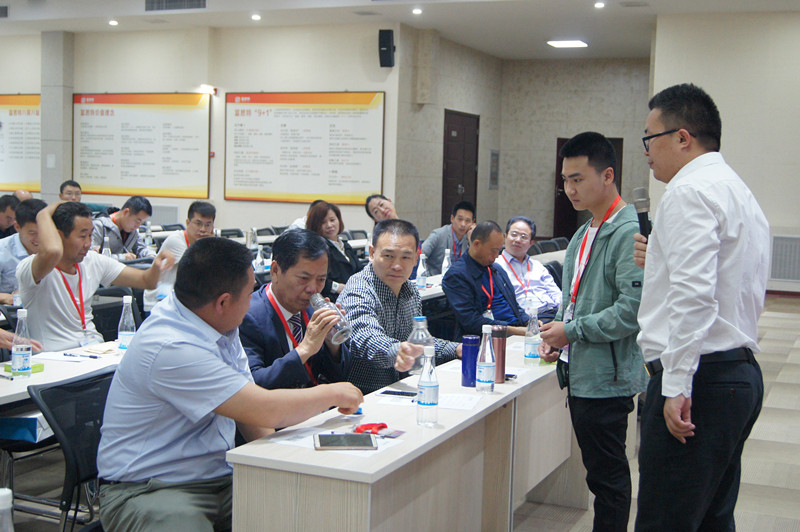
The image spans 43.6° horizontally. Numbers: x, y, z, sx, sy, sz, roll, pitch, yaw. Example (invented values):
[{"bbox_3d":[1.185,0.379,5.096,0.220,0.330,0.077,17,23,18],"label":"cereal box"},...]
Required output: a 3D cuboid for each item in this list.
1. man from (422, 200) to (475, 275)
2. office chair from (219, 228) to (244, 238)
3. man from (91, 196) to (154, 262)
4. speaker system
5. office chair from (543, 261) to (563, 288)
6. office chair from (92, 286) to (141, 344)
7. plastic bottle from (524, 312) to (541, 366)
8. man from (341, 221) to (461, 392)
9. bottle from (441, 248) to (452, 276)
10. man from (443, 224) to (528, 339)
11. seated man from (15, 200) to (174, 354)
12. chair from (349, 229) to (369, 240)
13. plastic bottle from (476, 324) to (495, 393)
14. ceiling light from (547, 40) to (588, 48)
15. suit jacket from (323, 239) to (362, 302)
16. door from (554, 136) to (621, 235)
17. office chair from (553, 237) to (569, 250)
[{"bbox_3d":[0.489,0.179,7.698,0.550,1.330,0.750,-2,6,-39],"label":"man"},{"bbox_3d":[-1.895,-0.026,12.538,0.580,0.829,0.540,4,5,22],"label":"office chair"},{"bbox_3d":[-2.115,0.104,7.835,0.800,1.293,0.540,5,5,32],"label":"man"},{"bbox_3d":[-0.214,-3.519,16.165,0.200,0.610,0.200,4,15,24],"label":"speaker system"},{"bbox_3d":[1.478,0.430,8.032,0.560,0.880,0.490,4,5,24],"label":"office chair"},{"bbox_3d":[-1.306,0.602,4.969,0.570,0.880,0.490,4,5,24],"label":"office chair"},{"bbox_3d":[0.543,0.286,4.057,0.065,0.230,0.065,4,5,24],"label":"plastic bottle"},{"bbox_3d":[-0.025,0.479,4.132,0.680,1.330,0.620,6,6,40],"label":"man"},{"bbox_3d":[0.350,0.003,7.352,0.065,0.228,0.065,4,5,22],"label":"bottle"},{"bbox_3d":[0.513,0.399,5.379,0.760,1.257,0.540,6,6,44],"label":"man"},{"bbox_3d":[-1.282,0.415,4.451,0.700,1.340,0.720,6,6,40],"label":"seated man"},{"bbox_3d":[-0.268,0.030,12.228,0.560,0.880,0.490,4,5,24],"label":"chair"},{"bbox_3d":[0.289,0.313,3.370,0.065,0.228,0.065,2,4,0],"label":"plastic bottle"},{"bbox_3d":[3.021,-3.983,17.970,0.620,0.060,0.620,4,5,22],"label":"ceiling light"},{"bbox_3d":[-0.403,0.074,7.000,0.420,0.630,0.480,5,6,34],"label":"suit jacket"},{"bbox_3d":[3.698,-1.520,19.600,1.300,2.020,0.120,4,5,21],"label":"door"},{"bbox_3d":[2.296,0.072,12.838,0.580,0.854,0.540,4,5,22],"label":"office chair"}]

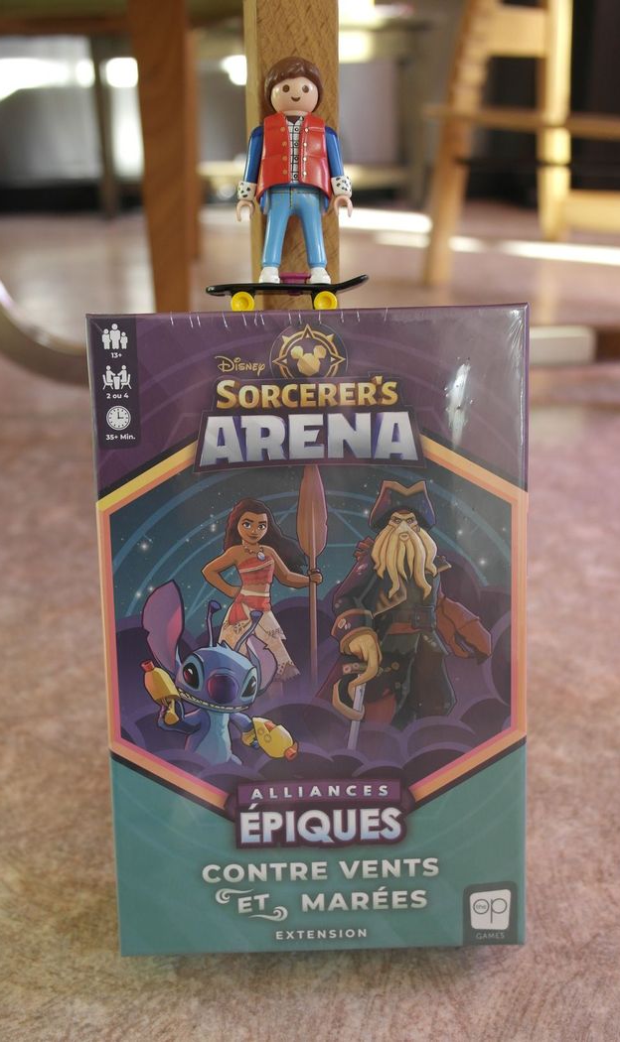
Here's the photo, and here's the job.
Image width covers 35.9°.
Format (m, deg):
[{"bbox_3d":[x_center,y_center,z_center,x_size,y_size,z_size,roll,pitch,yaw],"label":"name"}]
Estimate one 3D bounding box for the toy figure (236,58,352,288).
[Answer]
[{"bbox_3d":[-0.006,-0.117,0.320,0.039,0.073,0.024,-1,8,0],"label":"toy figure"}]

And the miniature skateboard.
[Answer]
[{"bbox_3d":[-0.008,-0.076,0.325,0.055,0.013,0.020,-1,8,0],"label":"miniature skateboard"}]

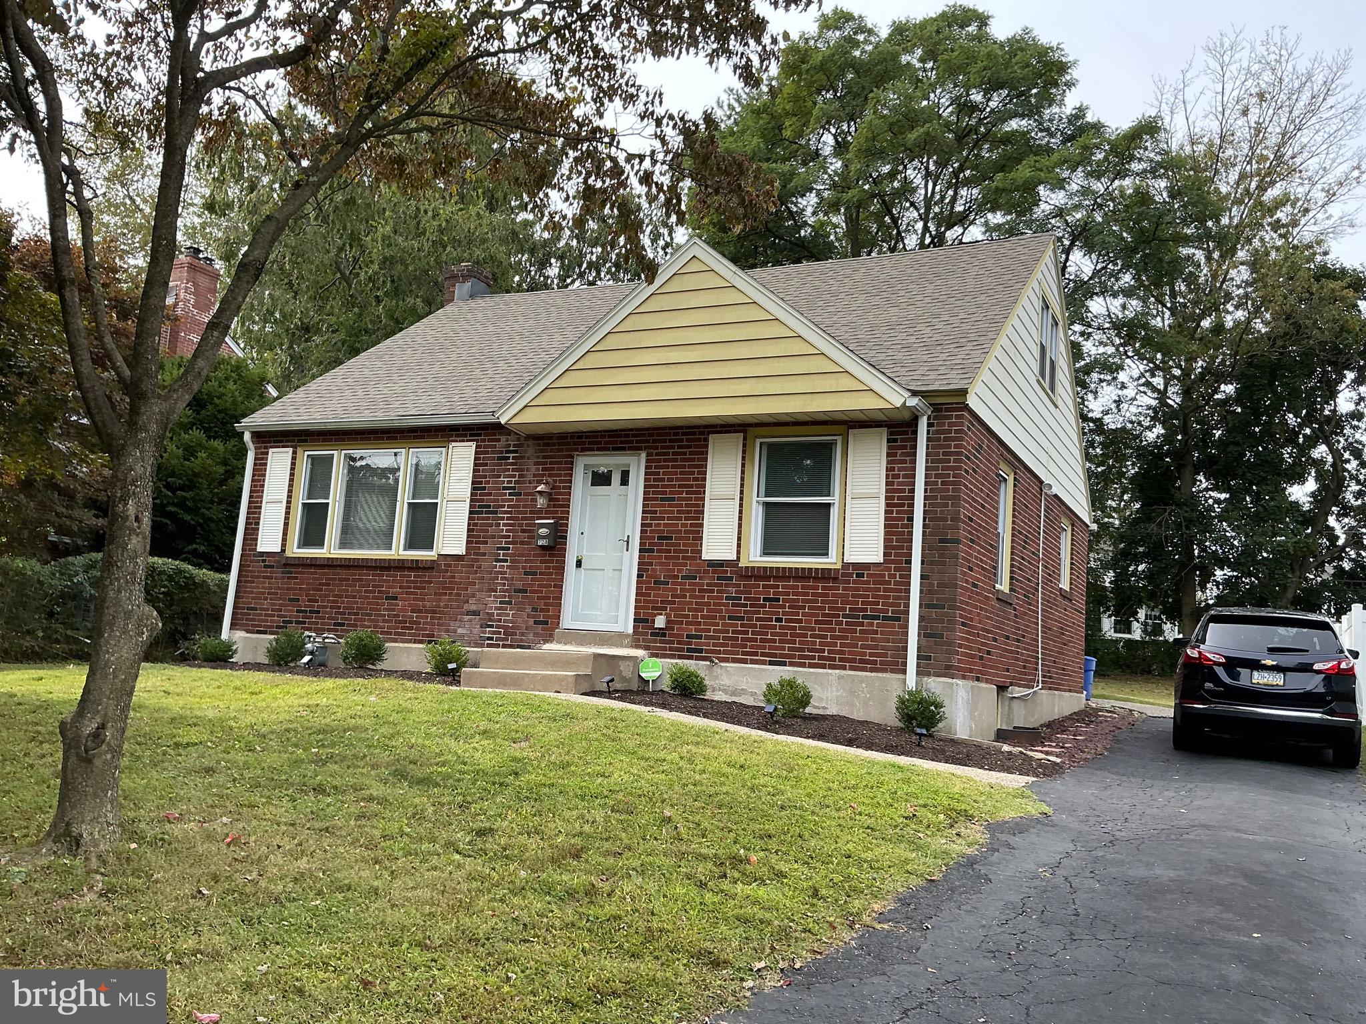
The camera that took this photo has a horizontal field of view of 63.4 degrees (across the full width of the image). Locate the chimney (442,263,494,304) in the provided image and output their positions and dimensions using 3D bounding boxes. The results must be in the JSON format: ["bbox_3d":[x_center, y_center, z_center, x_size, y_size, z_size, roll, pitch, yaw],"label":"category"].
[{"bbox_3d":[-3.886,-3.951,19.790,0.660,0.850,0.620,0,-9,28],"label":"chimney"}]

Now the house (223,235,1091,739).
[{"bbox_3d":[0.264,-0.560,16.638,10.140,6.710,9.220,0,-9,28],"label":"house"}]

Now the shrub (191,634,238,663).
[{"bbox_3d":[-6.218,1.797,14.648,0.570,0.420,0.550,0,-9,28],"label":"shrub"}]

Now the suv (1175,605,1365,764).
[{"bbox_3d":[7.194,2.085,13.718,1.900,1.670,4.650,0,-6,26],"label":"suv"}]

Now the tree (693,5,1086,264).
[{"bbox_3d":[5.114,-4.571,28.745,11.000,18.510,11.000,0,-9,28],"label":"tree"}]

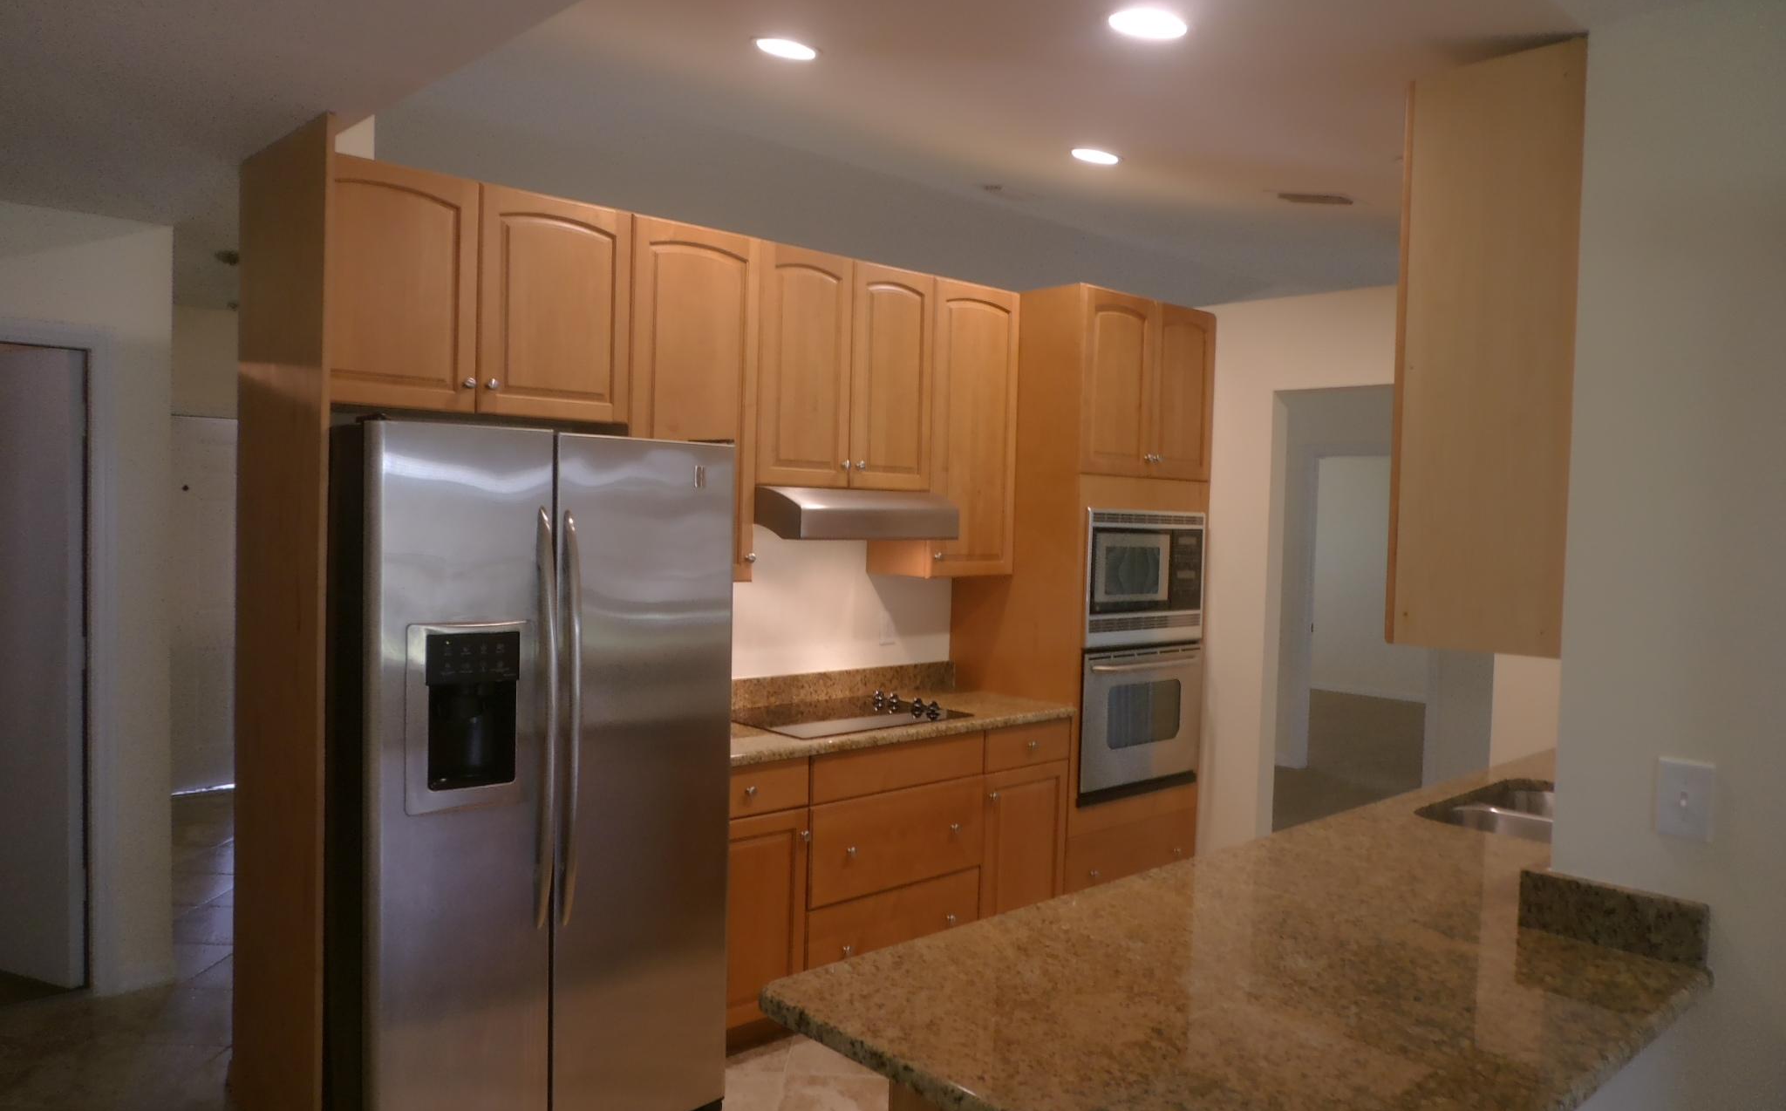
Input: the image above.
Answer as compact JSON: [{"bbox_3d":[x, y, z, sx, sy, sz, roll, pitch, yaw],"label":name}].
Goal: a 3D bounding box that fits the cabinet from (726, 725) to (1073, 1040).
[{"bbox_3d":[-0.183,1.024,4.237,1.677,0.866,0.625,-1,3,-43],"label":"cabinet"}]

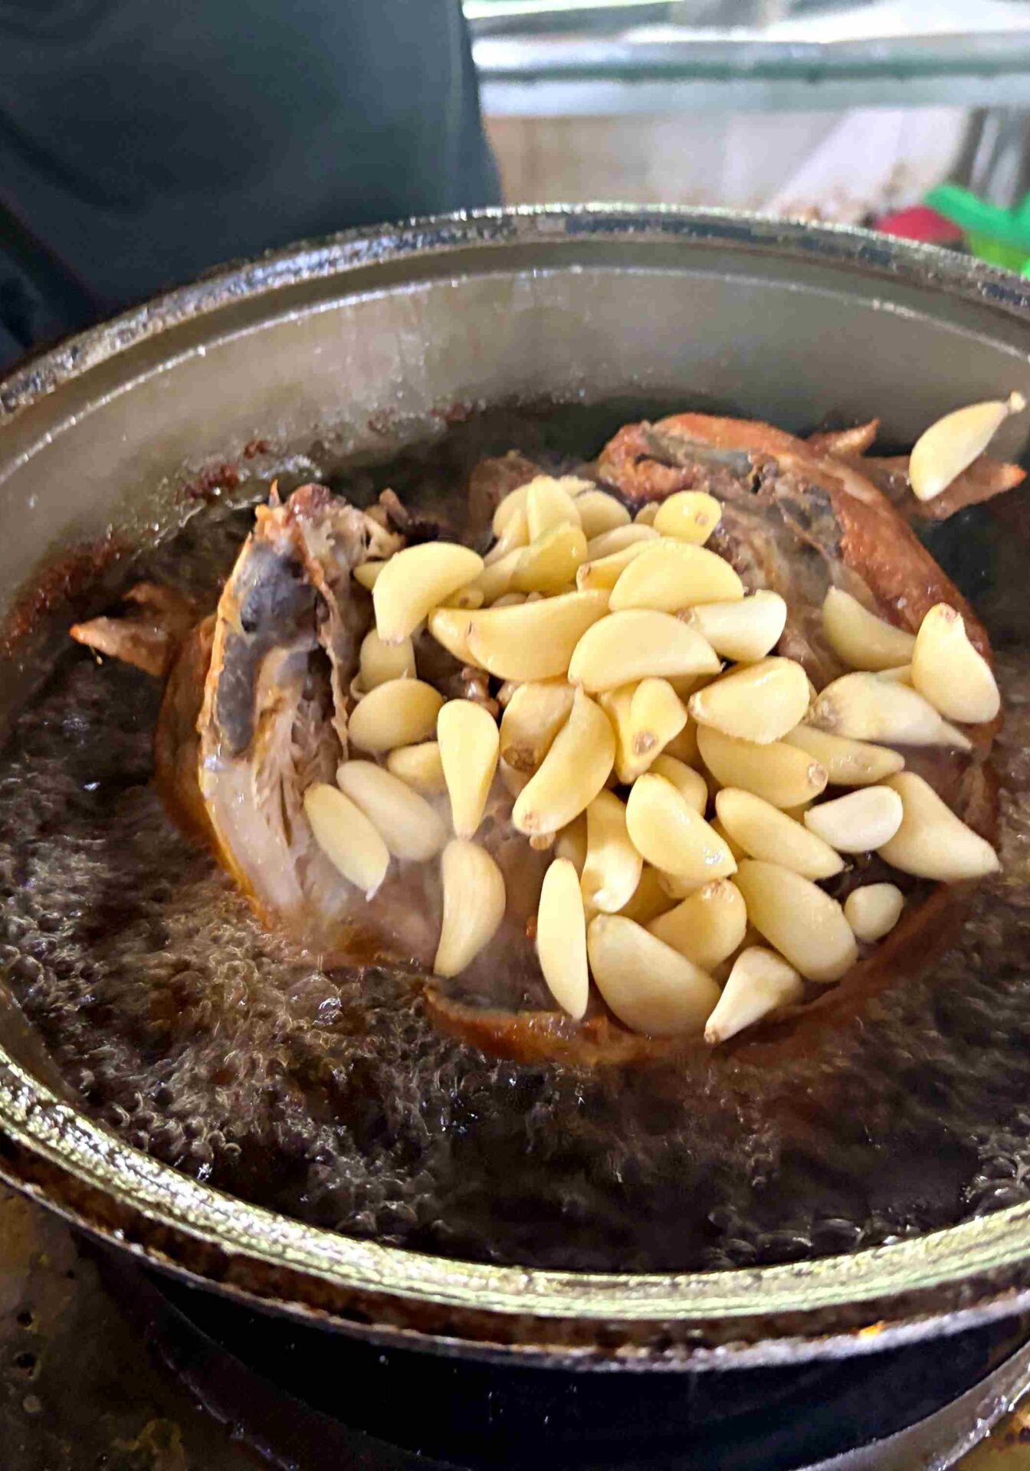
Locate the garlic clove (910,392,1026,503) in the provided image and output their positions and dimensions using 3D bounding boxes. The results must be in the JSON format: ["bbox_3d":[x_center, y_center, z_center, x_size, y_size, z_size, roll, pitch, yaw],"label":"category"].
[{"bbox_3d":[0.121,-0.077,0.393,0.040,0.015,0.015,-44,55,-7],"label":"garlic clove"}]

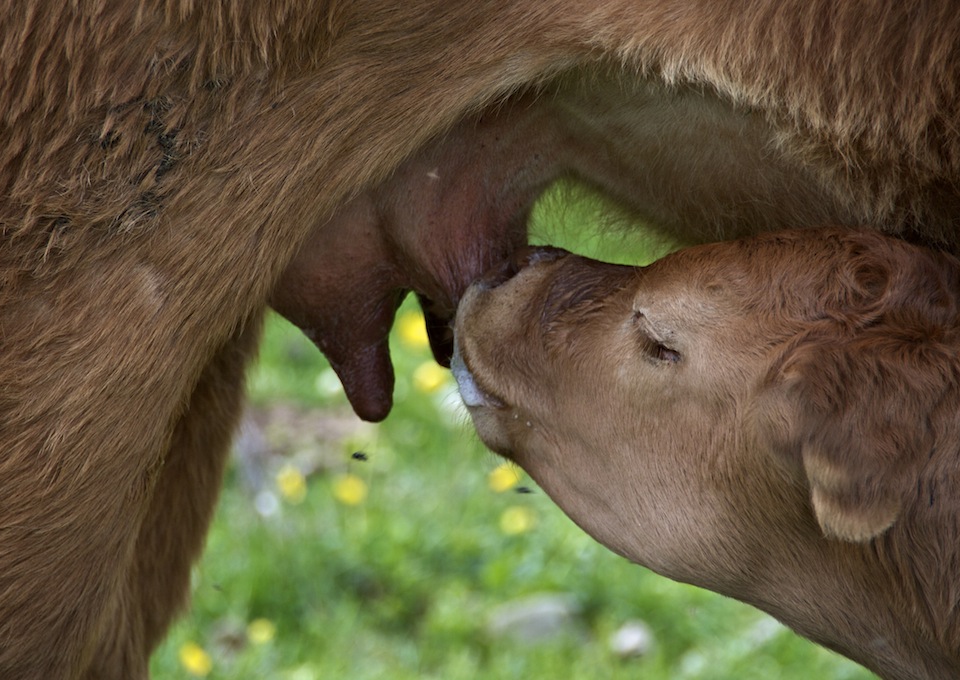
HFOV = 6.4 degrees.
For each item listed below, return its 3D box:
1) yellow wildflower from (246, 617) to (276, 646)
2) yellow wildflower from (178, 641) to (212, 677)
[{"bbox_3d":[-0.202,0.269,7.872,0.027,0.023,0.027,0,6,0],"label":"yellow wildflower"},{"bbox_3d":[-0.258,0.289,7.713,0.028,0.025,0.028,0,6,0],"label":"yellow wildflower"}]

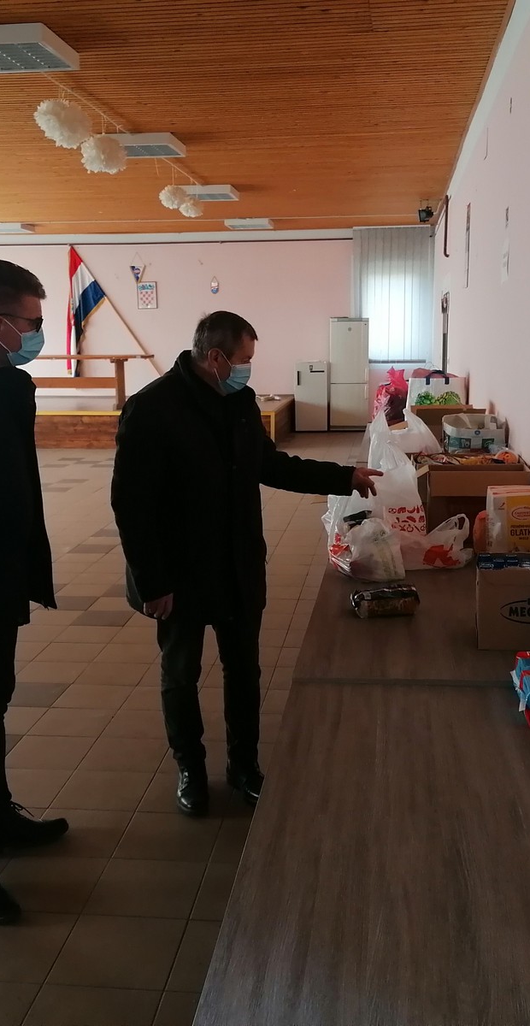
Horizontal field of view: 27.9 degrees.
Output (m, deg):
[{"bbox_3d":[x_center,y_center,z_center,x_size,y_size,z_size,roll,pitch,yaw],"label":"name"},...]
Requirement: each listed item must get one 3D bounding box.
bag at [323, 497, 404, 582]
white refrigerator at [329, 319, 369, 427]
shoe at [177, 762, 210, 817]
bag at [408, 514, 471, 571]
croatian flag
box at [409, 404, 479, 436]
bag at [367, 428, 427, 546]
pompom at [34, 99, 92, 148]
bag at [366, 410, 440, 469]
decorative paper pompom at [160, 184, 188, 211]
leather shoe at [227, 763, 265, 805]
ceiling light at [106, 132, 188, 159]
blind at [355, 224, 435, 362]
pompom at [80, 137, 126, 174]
[{"bbox_3d":[0.356,0.071,3.828,0.290,0.290,0.270,0,10,7],"label":"bag"},{"bbox_3d":[1.299,-2.109,16.265,0.567,1.671,0.600,0,10,8],"label":"white refrigerator"},{"bbox_3d":[-0.247,0.934,3.684,0.105,0.110,0.290,-1,10,-3],"label":"shoe"},{"bbox_3d":[0.646,0.090,3.973,0.240,0.195,0.220,0,10,7],"label":"bag"},{"bbox_3d":[-2.822,-3.203,16.873,0.620,1.970,0.200,0,10,8],"label":"croatian flag"},{"bbox_3d":[1.063,-0.421,6.241,0.410,0.400,0.360,0,10,7],"label":"box"},{"bbox_3d":[0.522,-0.094,4.165,0.235,0.490,0.190,0,10,7],"label":"bag"},{"bbox_3d":[-1.251,-2.399,6.588,0.350,0.295,0.340,0,10,7],"label":"pompom"},{"bbox_3d":[0.685,-0.256,5.247,0.364,0.482,0.240,0,10,8],"label":"bag"},{"bbox_3d":[-0.867,-2.997,10.127,0.270,0.250,0.270,0,10,8],"label":"decorative paper pompom"},{"bbox_3d":[-0.013,0.945,3.778,0.105,0.115,0.295,-7,11,-29],"label":"leather shoe"},{"bbox_3d":[-0.981,-2.954,8.625,0.580,0.095,0.590,0,10,8],"label":"ceiling light"},{"bbox_3d":[1.990,-3.394,16.648,1.225,2.084,0.100,0,10,7],"label":"blind"},{"bbox_3d":[-1.184,-2.622,7.815,0.340,0.300,0.340,0,10,7],"label":"pompom"}]

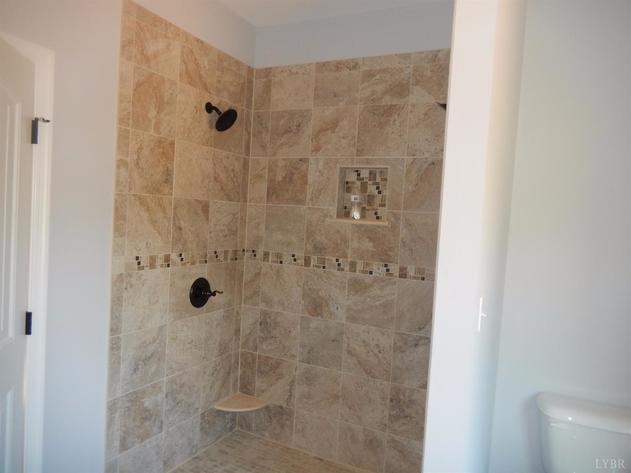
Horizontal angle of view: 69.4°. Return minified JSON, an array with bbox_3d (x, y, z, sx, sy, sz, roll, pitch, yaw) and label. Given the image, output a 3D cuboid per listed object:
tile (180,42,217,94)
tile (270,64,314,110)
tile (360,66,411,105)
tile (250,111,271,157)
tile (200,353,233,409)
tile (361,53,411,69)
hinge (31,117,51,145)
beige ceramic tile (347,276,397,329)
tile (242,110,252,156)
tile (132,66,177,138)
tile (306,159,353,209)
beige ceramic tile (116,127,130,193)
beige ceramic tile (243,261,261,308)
[{"bbox_3d":[-0.661,-0.930,2.564,0.013,0.209,0.310,5,3,26],"label":"tile"},{"bbox_3d":[-0.140,-0.954,2.905,0.302,0.284,0.010,5,3,27],"label":"tile"},{"bbox_3d":[0.403,-0.869,2.634,0.306,0.202,0.011,5,3,27],"label":"tile"},{"bbox_3d":[-0.361,-0.675,3.021,0.146,0.302,0.010,5,3,27],"label":"tile"},{"bbox_3d":[-0.630,0.927,2.917,0.010,0.302,0.302,5,3,26],"label":"tile"},{"bbox_3d":[0.413,-1.009,2.636,0.302,0.062,0.010,5,3,26],"label":"tile"},{"bbox_3d":[-1.081,-0.416,1.798,0.035,0.096,0.048,5,3,27],"label":"hinge"},{"bbox_3d":[0.329,0.386,2.690,0.302,0.302,0.010,5,3,27],"label":"beige ceramic tile"},{"bbox_3d":[-0.457,-0.682,3.040,0.012,0.304,0.075,4,2,26],"label":"tile"},{"bbox_3d":[-0.809,-0.669,2.309,0.010,0.302,0.302,5,3,26],"label":"tile"},{"bbox_3d":[0.098,-0.330,2.804,0.302,0.302,0.010,5,3,26],"label":"tile"},{"bbox_3d":[-0.912,-0.361,2.155,0.010,0.302,0.084,5,3,27],"label":"beige ceramic tile"},{"bbox_3d":[-0.421,0.325,3.084,0.146,0.297,0.012,4,2,26],"label":"beige ceramic tile"}]

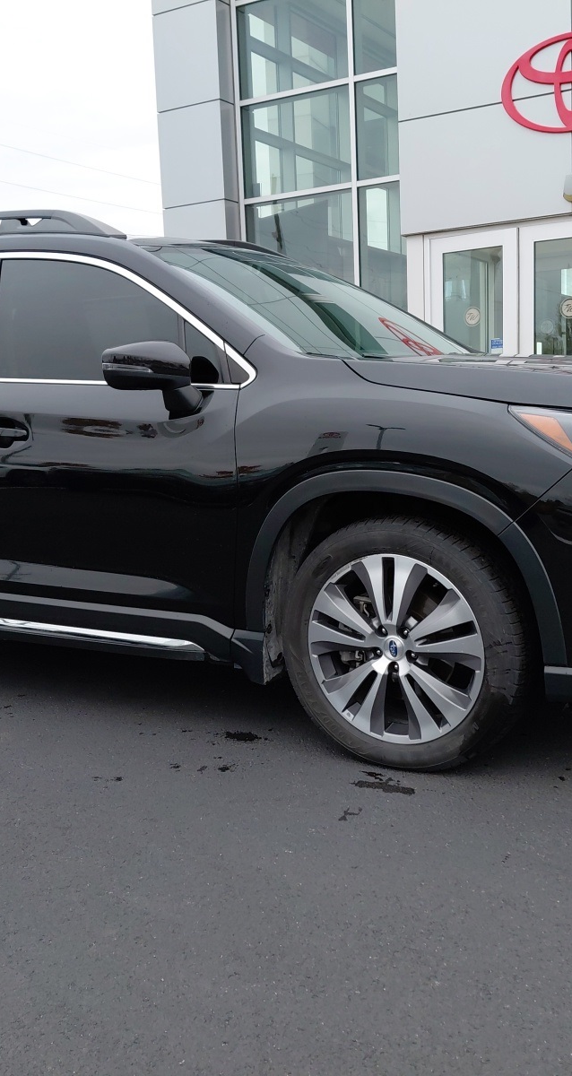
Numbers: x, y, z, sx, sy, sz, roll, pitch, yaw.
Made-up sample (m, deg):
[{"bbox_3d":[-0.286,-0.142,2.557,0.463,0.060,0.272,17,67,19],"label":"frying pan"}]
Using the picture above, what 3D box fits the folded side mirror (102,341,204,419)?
[{"bbox_3d":[-0.399,-0.469,3.095,0.275,0.218,0.190,-3,8,0],"label":"folded side mirror"}]

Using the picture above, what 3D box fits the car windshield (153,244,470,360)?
[{"bbox_3d":[0.180,-0.863,3.842,0.870,0.130,1.520,37,25,19],"label":"car windshield"}]

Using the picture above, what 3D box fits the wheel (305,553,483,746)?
[{"bbox_3d":[0.349,0.299,2.998,0.547,0.547,0.200,2,10,31],"label":"wheel"}]

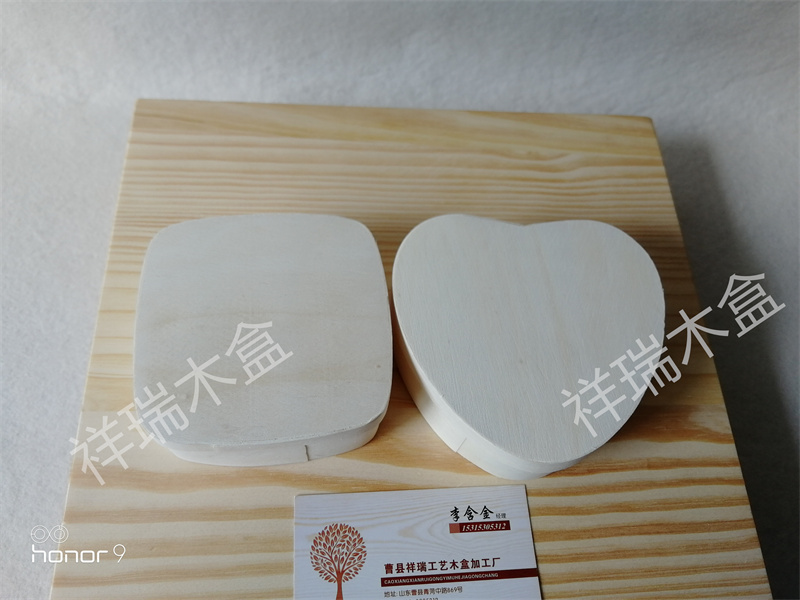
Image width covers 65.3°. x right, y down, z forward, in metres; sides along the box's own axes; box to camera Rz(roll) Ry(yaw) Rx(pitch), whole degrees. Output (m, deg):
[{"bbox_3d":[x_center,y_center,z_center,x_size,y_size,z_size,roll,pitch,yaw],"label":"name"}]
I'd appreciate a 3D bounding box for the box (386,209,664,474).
[{"bbox_3d":[0.049,0.019,0.251,0.107,0.038,0.098,2,65,-5],"label":"box"}]

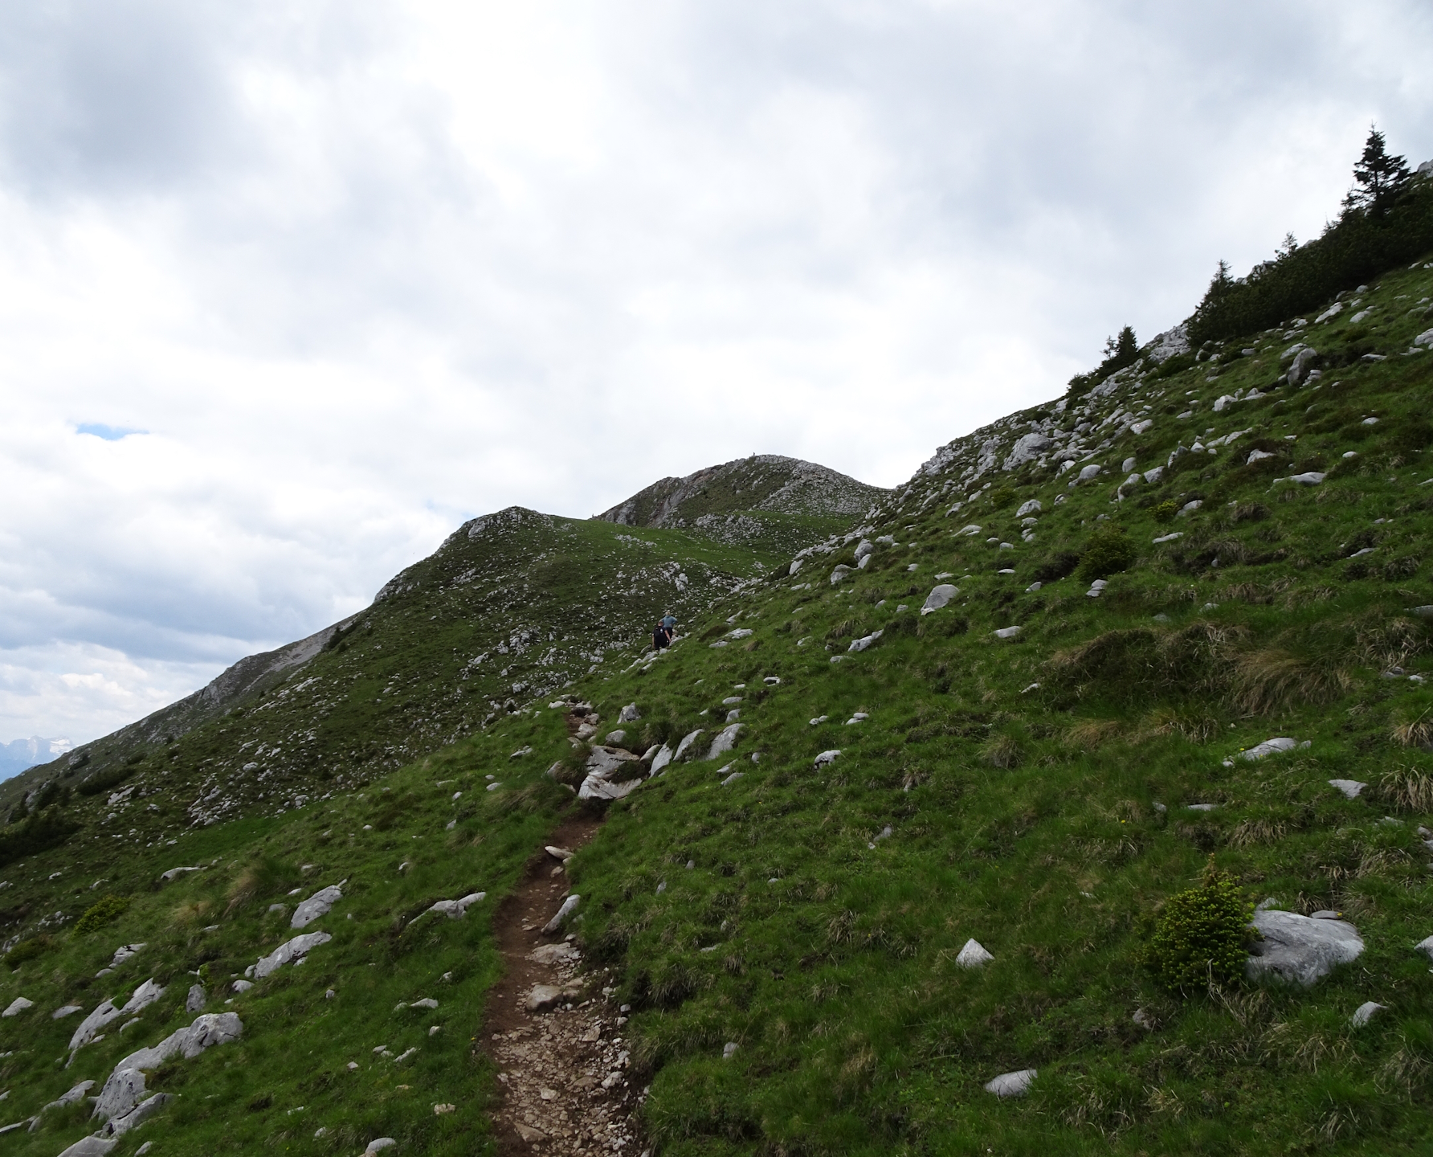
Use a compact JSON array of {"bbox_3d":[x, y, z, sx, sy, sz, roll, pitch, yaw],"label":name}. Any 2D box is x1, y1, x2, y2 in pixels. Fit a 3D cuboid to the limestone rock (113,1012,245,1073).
[{"bbox_3d":[-4.917,4.241,9.800,1.132,0.396,0.679,4,-10,-25],"label":"limestone rock"}]

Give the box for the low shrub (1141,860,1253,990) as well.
[{"bbox_3d":[1.969,1.405,4.400,0.414,0.492,0.393,-4,-9,23],"label":"low shrub"}]

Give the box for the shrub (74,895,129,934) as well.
[{"bbox_3d":[-10.322,5.647,18.000,0.873,0.564,0.699,5,-10,-29],"label":"shrub"}]

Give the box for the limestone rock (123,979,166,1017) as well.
[{"bbox_3d":[-6.410,4.706,12.000,0.443,0.346,0.354,4,-10,-27],"label":"limestone rock"}]

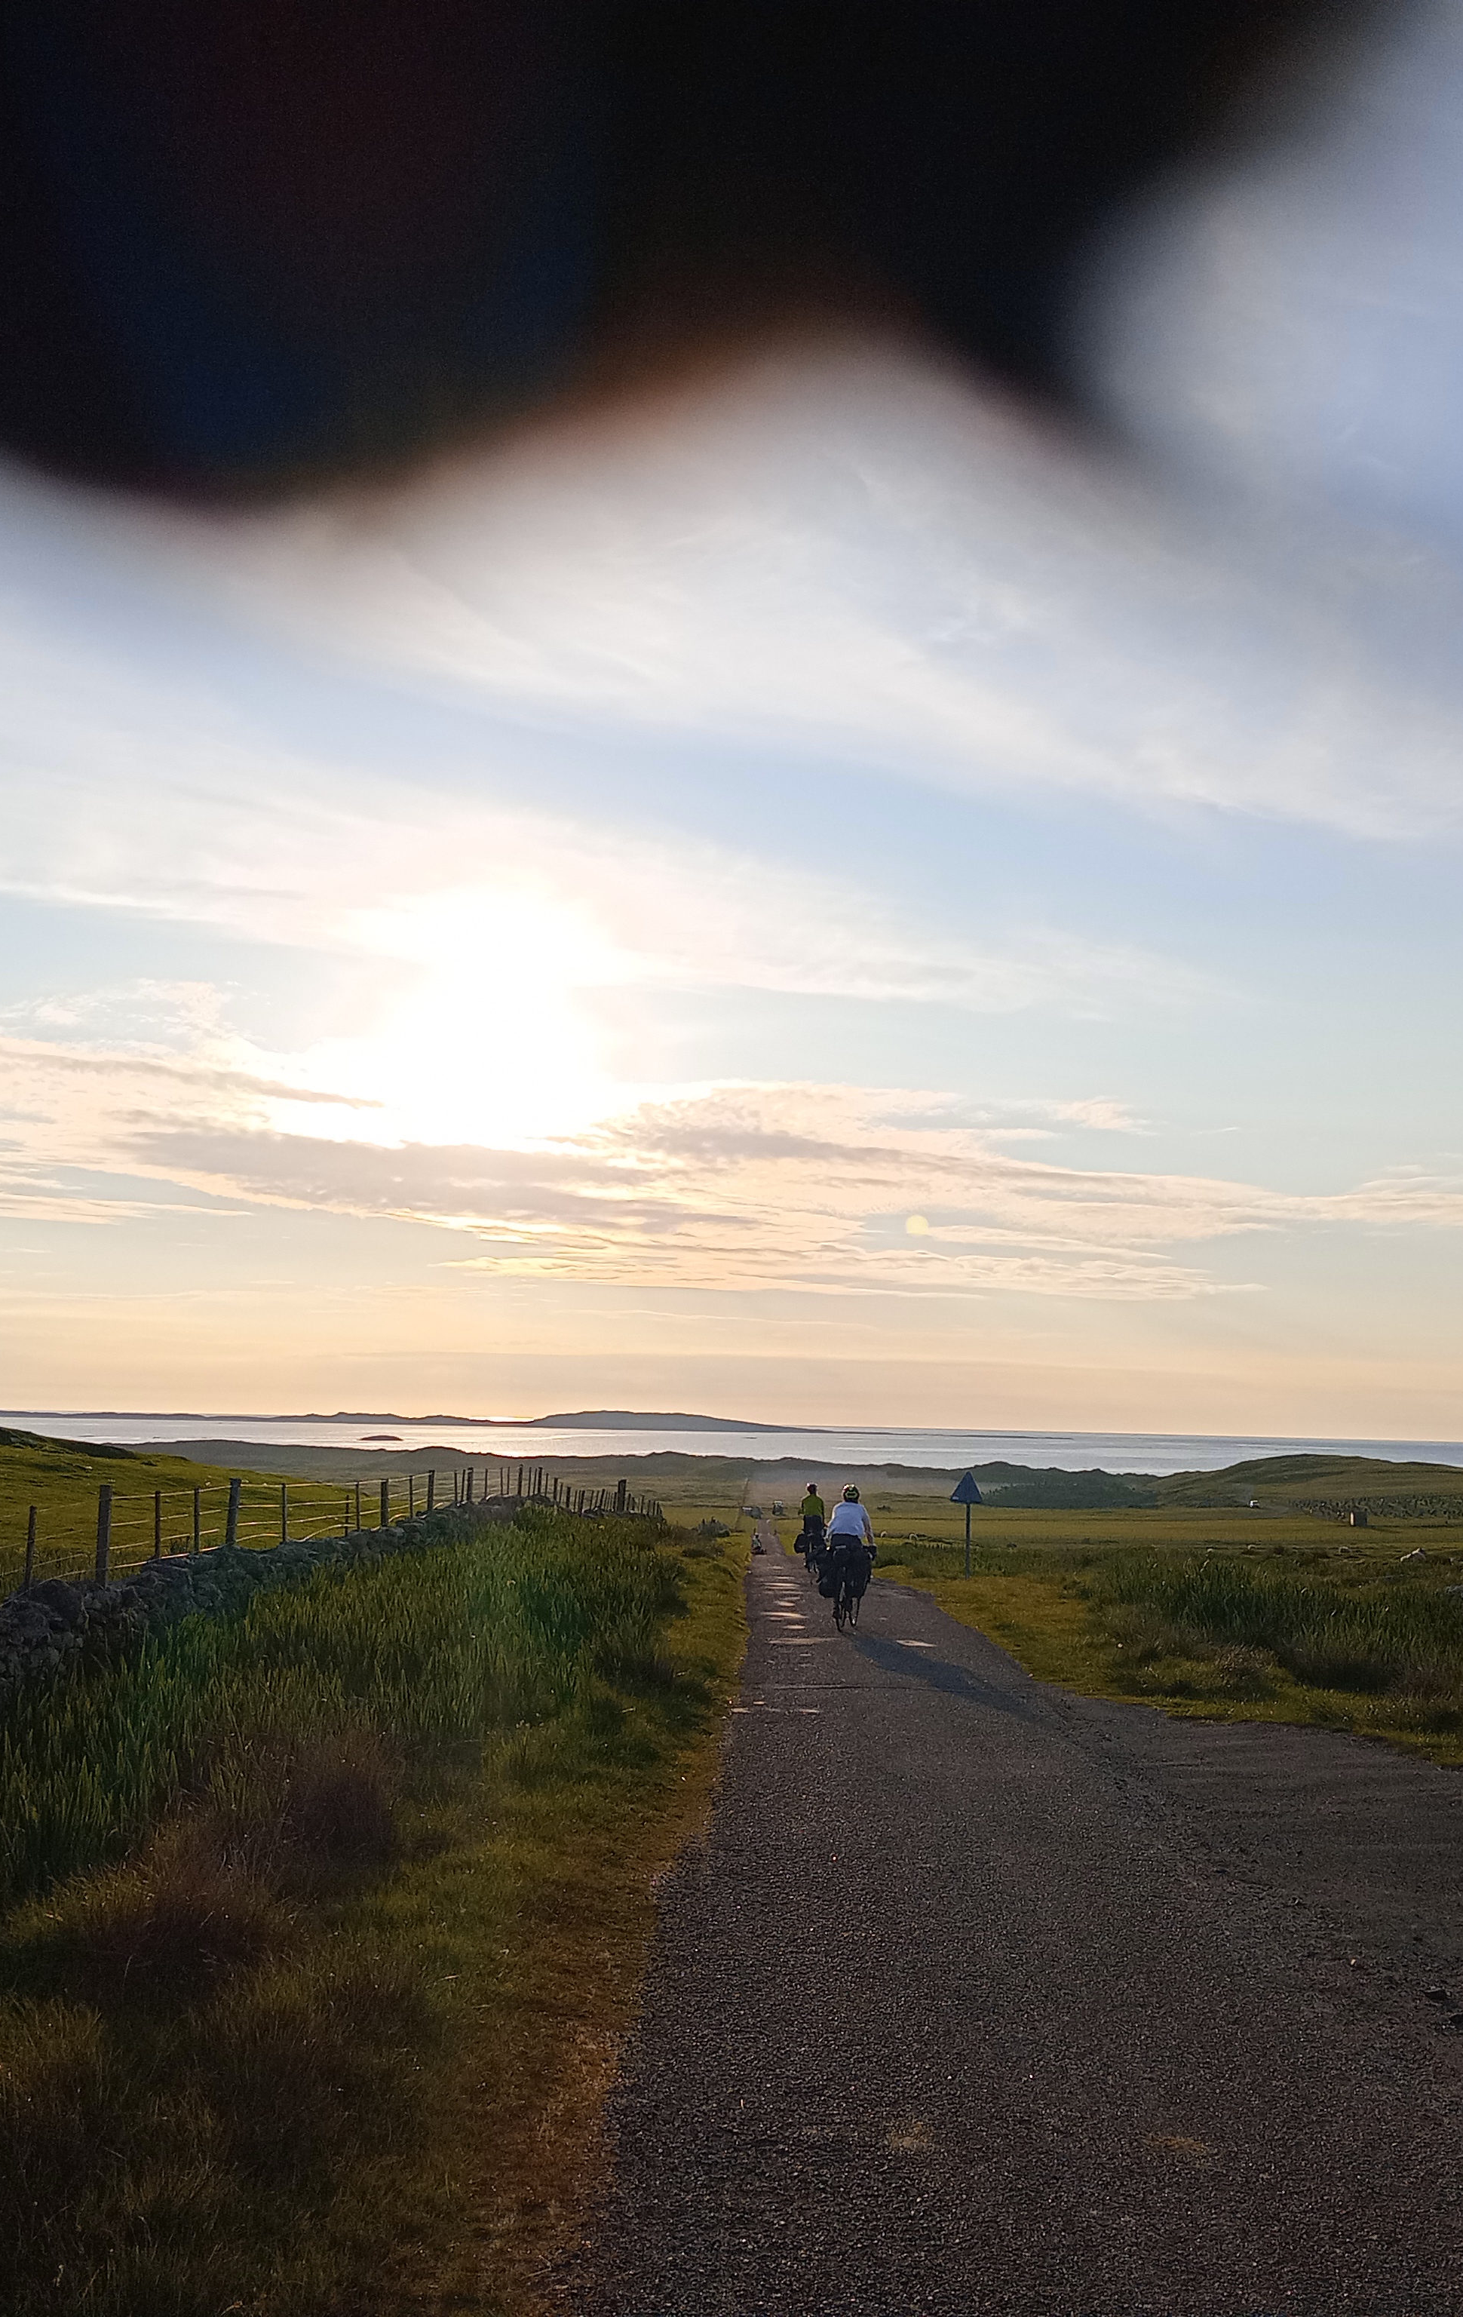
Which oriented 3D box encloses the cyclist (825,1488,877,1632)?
[{"bbox_3d":[1.365,4.646,29.000,0.620,1.710,1.680,1,-6,2],"label":"cyclist"}]

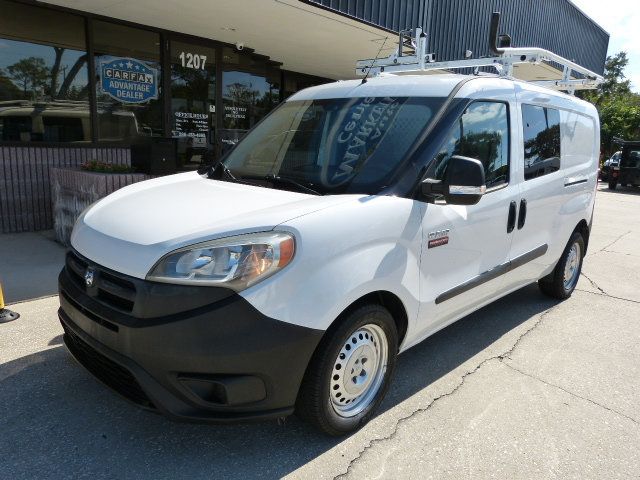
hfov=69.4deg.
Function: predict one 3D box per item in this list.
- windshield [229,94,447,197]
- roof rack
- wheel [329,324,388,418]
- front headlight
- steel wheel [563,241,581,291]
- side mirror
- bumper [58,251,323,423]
[{"bbox_3d":[-0.017,-0.601,2.891,1.450,0.143,0.943,13,54,43],"label":"windshield"},{"bbox_3d":[1.363,-1.449,3.913,1.580,0.400,1.560,13,16,43],"label":"roof rack"},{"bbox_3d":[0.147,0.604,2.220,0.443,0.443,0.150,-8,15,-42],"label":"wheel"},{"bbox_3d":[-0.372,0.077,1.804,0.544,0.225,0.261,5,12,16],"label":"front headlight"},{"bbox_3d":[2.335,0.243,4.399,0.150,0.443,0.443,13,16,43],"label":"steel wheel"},{"bbox_3d":[0.673,-0.298,2.306,0.240,0.260,0.210,13,16,43],"label":"side mirror"},{"bbox_3d":[-0.809,0.335,2.294,1.740,0.630,0.660,13,16,43],"label":"bumper"}]

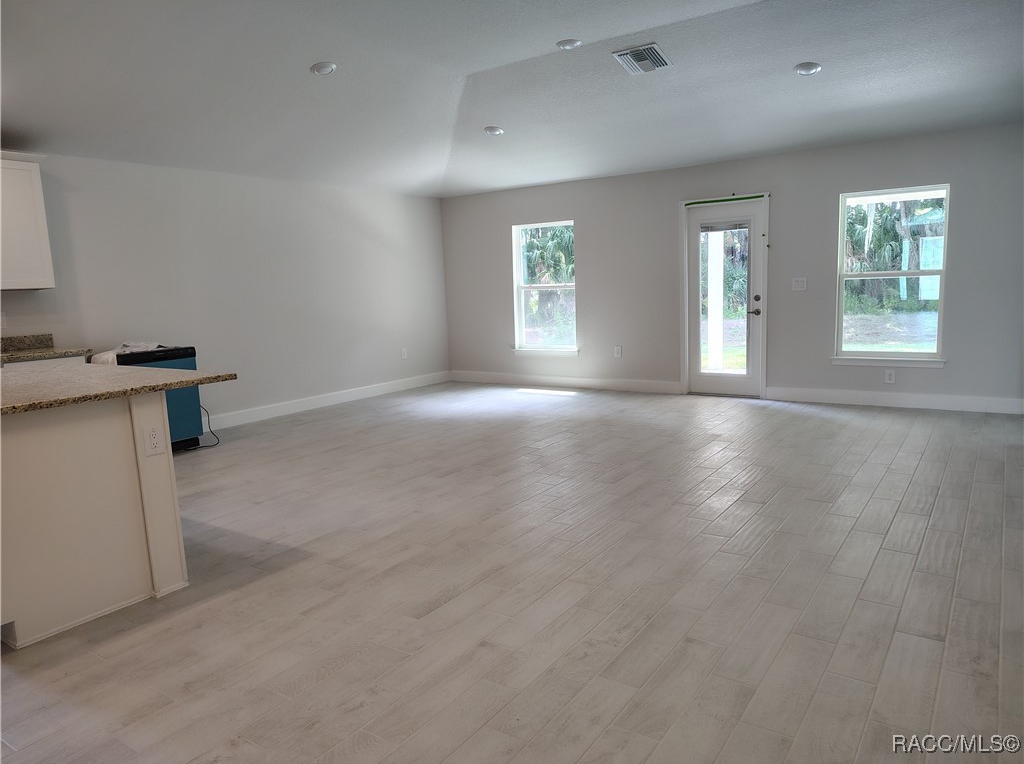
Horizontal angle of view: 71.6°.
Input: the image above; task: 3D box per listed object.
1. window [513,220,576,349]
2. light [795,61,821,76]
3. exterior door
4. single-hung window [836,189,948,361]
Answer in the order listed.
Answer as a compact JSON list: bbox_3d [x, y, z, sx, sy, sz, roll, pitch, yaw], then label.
[{"bbox_3d":[0.417,-1.156,8.726,0.890,1.555,0.100,3,10,35],"label":"window"},{"bbox_3d":[2.280,-2.404,5.471,0.190,0.030,0.190,3,-7,35],"label":"light"},{"bbox_3d":[2.249,-0.870,7.483,0.905,2.075,0.100,3,10,35],"label":"exterior door"},{"bbox_3d":[3.506,-0.984,6.578,0.879,1.550,0.100,3,10,35],"label":"single-hung window"}]

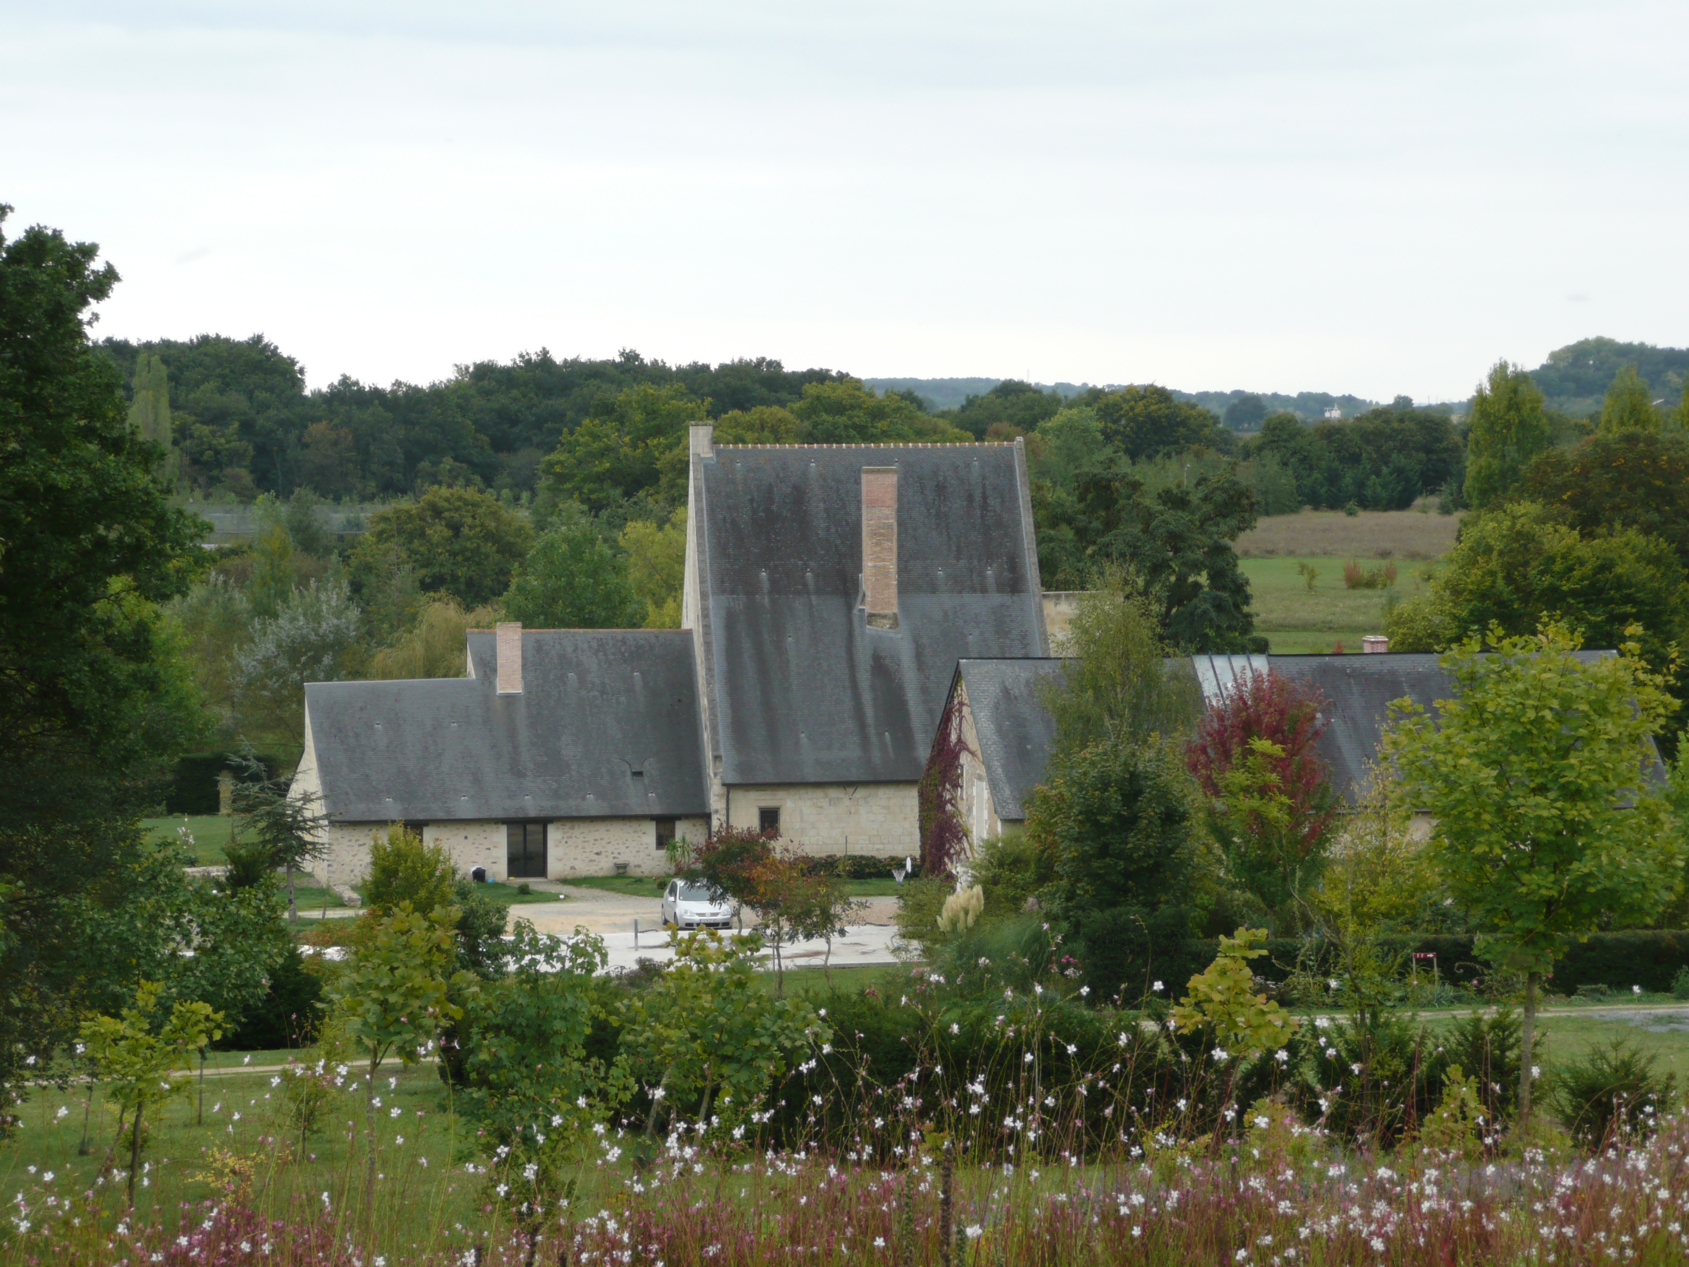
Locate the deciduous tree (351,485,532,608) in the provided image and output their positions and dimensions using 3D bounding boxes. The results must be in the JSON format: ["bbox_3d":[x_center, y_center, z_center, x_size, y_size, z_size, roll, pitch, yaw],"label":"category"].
[{"bbox_3d":[-24.809,-3.663,310.252,11.200,11.000,10.500,0,3,0],"label":"deciduous tree"}]

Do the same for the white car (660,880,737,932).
[{"bbox_3d":[-4.628,8.334,154.600,1.770,1.490,4.200,-1,3,-10],"label":"white car"}]

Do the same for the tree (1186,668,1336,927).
[{"bbox_3d":[12.114,5.118,146.000,4.300,8.200,4.200,0,3,0],"label":"tree"}]

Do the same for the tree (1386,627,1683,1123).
[{"bbox_3d":[9.338,3.294,68.000,4.000,6.800,3.900,0,3,0],"label":"tree"}]

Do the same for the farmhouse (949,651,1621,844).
[{"bbox_3d":[14.886,4.643,164.944,22.500,7.900,9.700,-1,3,-12],"label":"farmhouse"}]

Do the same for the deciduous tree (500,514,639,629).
[{"bbox_3d":[-12.934,-0.345,240.243,7.200,10.600,7.000,0,3,0],"label":"deciduous tree"}]

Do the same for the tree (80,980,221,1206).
[{"bbox_3d":[-7.872,5.208,57.000,1.650,2.600,1.600,0,3,0],"label":"tree"}]

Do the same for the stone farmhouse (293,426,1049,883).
[{"bbox_3d":[-5.900,0.260,179.800,25.800,15.400,14.500,-1,3,-9],"label":"stone farmhouse"}]

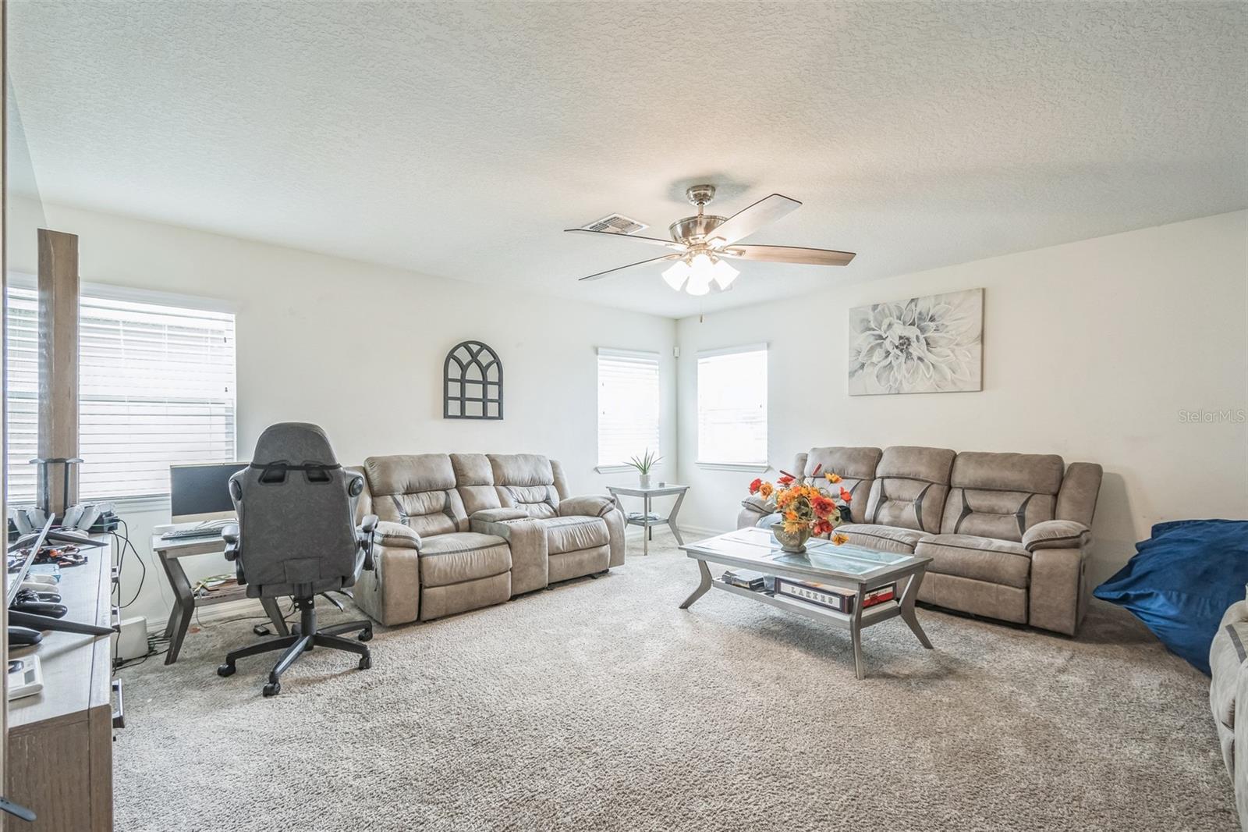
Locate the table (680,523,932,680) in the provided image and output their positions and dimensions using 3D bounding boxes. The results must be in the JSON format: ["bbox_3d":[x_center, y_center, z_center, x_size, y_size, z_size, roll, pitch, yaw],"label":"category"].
[{"bbox_3d":[1.080,1.072,3.225,0.722,0.464,1.226,0,0,-42],"label":"table"}]

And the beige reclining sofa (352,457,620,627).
[{"bbox_3d":[-1.001,0.792,4.059,1.940,1.000,0.940,1,-1,-43],"label":"beige reclining sofa"}]

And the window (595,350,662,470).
[{"bbox_3d":[0.073,-0.085,5.552,0.922,1.213,0.103,0,0,-42],"label":"window"}]

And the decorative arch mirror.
[{"bbox_3d":[-1.248,-0.303,4.384,0.520,0.660,0.030,1,-1,-41],"label":"decorative arch mirror"}]

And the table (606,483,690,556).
[{"bbox_3d":[0.240,1.007,5.150,0.570,0.610,0.570,1,-1,-41],"label":"table"}]

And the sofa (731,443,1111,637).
[{"bbox_3d":[2.017,0.773,3.938,0.826,1.064,2.258,0,0,-42],"label":"sofa"}]

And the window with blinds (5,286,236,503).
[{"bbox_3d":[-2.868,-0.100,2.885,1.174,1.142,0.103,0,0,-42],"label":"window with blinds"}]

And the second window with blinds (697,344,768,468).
[{"bbox_3d":[1.124,-0.093,5.466,0.840,1.250,0.100,-1,-1,45],"label":"second window with blinds"}]

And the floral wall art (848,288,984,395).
[{"bbox_3d":[2.350,-0.571,4.281,0.985,0.775,0.040,-1,-1,45],"label":"floral wall art"}]

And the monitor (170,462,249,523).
[{"bbox_3d":[-2.351,0.467,3.097,0.535,0.381,0.168,0,0,-42],"label":"monitor"}]

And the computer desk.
[{"bbox_3d":[-2.318,0.996,3.035,0.645,0.639,0.503,0,0,-42],"label":"computer desk"}]

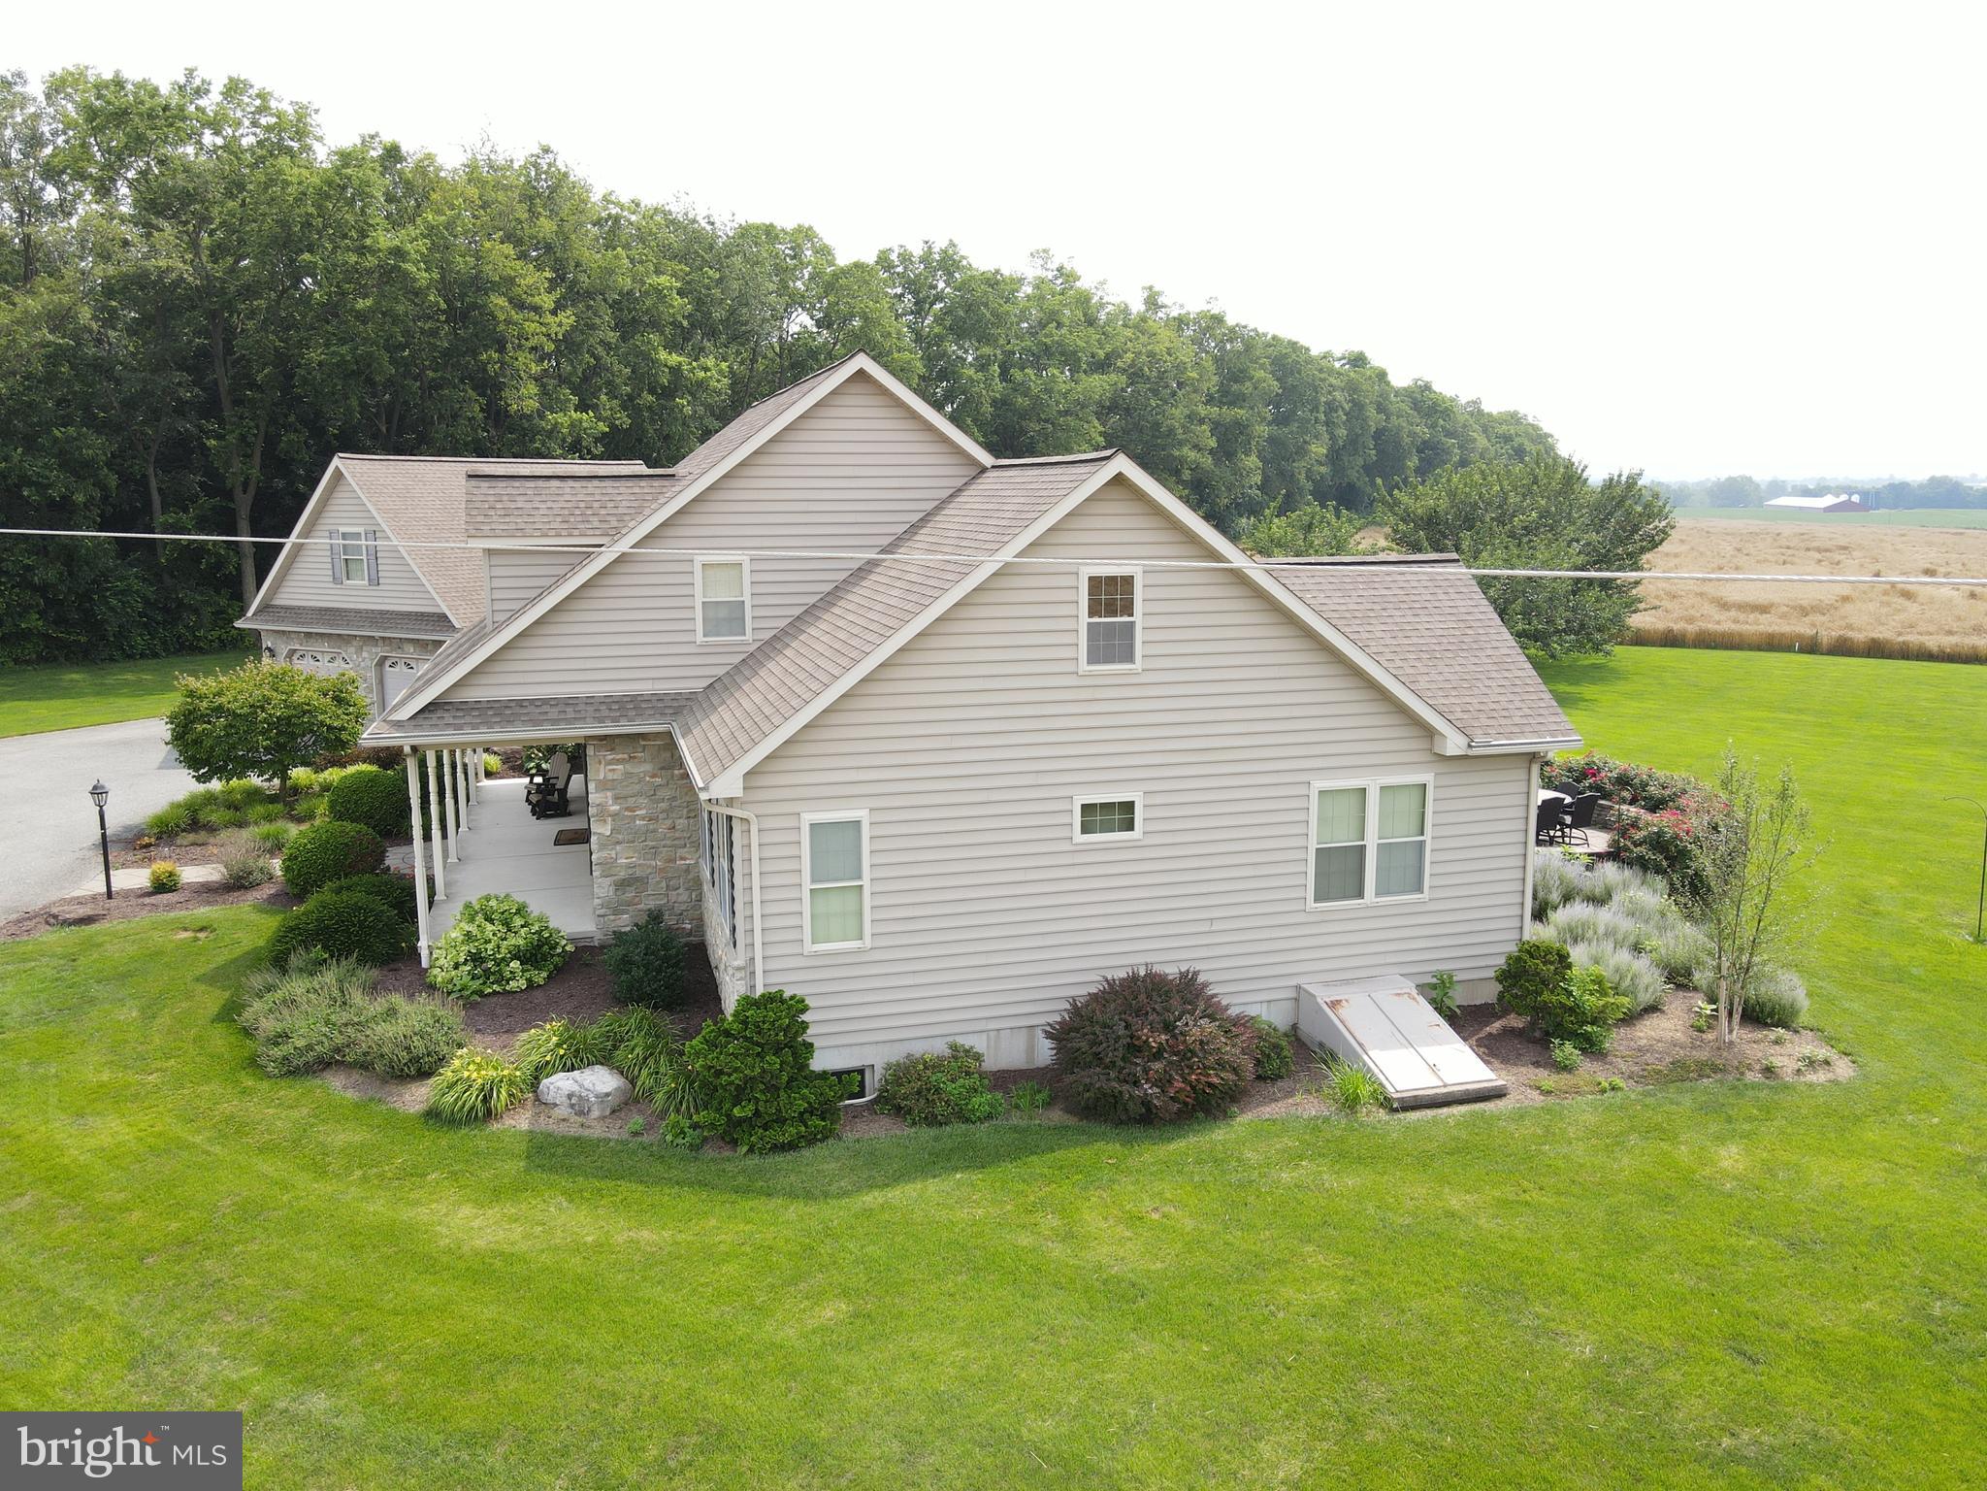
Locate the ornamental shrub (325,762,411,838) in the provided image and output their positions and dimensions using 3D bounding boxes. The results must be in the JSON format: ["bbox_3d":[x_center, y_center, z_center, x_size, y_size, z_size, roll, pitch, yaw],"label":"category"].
[{"bbox_3d":[-11.597,1.018,25.619,1.527,1.399,1.527,-3,10,-16],"label":"ornamental shrub"}]

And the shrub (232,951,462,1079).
[{"bbox_3d":[-7.486,3.189,16.146,2.419,1.000,2.298,-5,11,-26],"label":"shrub"}]

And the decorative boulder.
[{"bbox_3d":[-4.225,3.551,14.202,1.005,0.443,0.670,-3,10,-16],"label":"decorative boulder"}]

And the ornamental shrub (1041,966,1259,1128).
[{"bbox_3d":[1.607,3.024,14.318,2.216,1.478,1.822,-3,10,-16],"label":"ornamental shrub"}]

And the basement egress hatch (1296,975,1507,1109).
[{"bbox_3d":[4.652,3.366,15.906,1.378,0.638,2.236,-3,10,-14],"label":"basement egress hatch"}]

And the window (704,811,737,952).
[{"bbox_3d":[-3.398,1.092,16.757,0.148,1.714,4.038,-3,10,-16],"label":"window"}]

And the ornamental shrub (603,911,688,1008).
[{"bbox_3d":[-4.342,2.602,17.190,1.036,1.073,1.036,-3,11,-16],"label":"ornamental shrub"}]

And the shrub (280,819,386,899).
[{"bbox_3d":[-10.161,1.685,21.190,1.470,1.079,1.470,-3,11,-16],"label":"shrub"}]

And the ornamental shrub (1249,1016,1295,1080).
[{"bbox_3d":[3.070,3.331,15.337,0.577,0.631,0.577,0,10,0],"label":"ornamental shrub"}]

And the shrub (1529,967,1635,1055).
[{"bbox_3d":[6.632,2.946,15.461,1.034,0.916,0.985,-3,10,-16],"label":"shrub"}]

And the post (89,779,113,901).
[{"bbox_3d":[-13.923,1.488,21.554,0.305,1.940,0.305,-3,10,-16],"label":"post"}]

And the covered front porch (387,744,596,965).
[{"bbox_3d":[-7.914,0.414,23.026,2.350,2.900,10.750,-3,11,-16],"label":"covered front porch"}]

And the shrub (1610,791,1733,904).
[{"bbox_3d":[10.385,1.575,21.164,1.724,1.625,1.724,-3,10,-16],"label":"shrub"}]

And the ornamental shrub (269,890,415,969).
[{"bbox_3d":[-8.956,2.565,18.992,1.817,0.975,1.726,-5,11,-26],"label":"ornamental shrub"}]

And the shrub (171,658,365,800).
[{"bbox_3d":[-15.036,-0.269,28.638,3.743,3.054,3.644,-3,10,-16],"label":"shrub"}]

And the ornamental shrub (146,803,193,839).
[{"bbox_3d":[-16.814,1.535,28.109,0.838,0.728,0.838,-6,12,-31],"label":"ornamental shrub"}]

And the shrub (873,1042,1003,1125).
[{"bbox_3d":[-0.587,3.616,14.765,1.372,0.735,1.166,-3,10,-14],"label":"shrub"}]

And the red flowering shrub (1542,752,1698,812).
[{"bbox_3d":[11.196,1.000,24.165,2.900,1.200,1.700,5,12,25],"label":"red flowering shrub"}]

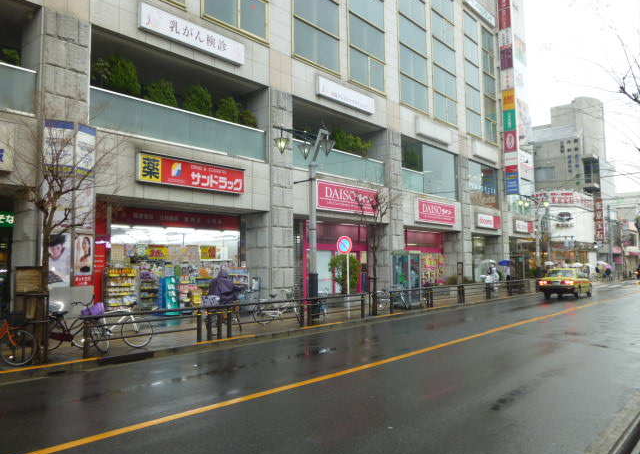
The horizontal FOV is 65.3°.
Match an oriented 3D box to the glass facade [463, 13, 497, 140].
[{"bbox_3d":[11.013,-9.982,34.423,0.300,8.400,5.000,-5,-6,41],"label":"glass facade"}]

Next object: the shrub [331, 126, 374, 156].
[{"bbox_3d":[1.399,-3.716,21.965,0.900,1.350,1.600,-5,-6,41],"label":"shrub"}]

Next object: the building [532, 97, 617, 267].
[{"bbox_3d":[28.851,-3.212,58.886,7.000,18.800,14.000,-5,-6,41],"label":"building"}]

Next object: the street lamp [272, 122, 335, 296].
[{"bbox_3d":[-0.430,-0.083,15.941,1.600,6.000,1.800,-5,-6,41],"label":"street lamp"}]

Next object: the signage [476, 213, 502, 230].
[{"bbox_3d":[10.419,-0.308,30.850,0.220,0.784,3.422,-5,-6,41],"label":"signage"}]

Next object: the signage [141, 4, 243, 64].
[{"bbox_3d":[-3.801,-5.752,15.200,0.220,0.724,3.641,-5,-6,41],"label":"signage"}]

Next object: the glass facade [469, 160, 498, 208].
[{"bbox_3d":[10.314,-2.564,31.384,0.200,2.703,4.417,-5,-6,41],"label":"glass facade"}]

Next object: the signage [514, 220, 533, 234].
[{"bbox_3d":[14.418,-0.004,35.368,0.220,0.734,3.343,-5,-6,41],"label":"signage"}]

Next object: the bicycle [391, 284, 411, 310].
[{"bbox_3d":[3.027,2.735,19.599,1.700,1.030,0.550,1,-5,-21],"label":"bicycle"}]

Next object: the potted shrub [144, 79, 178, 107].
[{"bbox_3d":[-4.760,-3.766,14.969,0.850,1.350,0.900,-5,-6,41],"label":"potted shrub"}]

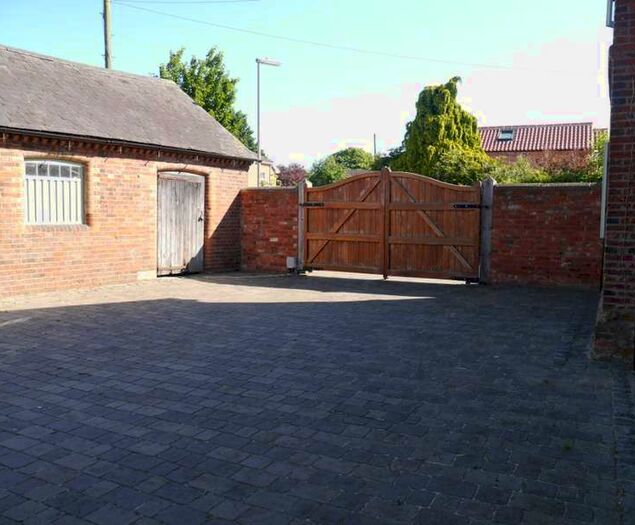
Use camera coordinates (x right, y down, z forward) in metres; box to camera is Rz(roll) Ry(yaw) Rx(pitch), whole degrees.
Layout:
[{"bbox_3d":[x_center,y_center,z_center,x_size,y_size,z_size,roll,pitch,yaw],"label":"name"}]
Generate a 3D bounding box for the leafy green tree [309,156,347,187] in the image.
[{"bbox_3d":[0.547,-3.593,31.808,2.500,4.676,2.500,0,5,1],"label":"leafy green tree"}]

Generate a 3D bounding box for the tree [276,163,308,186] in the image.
[{"bbox_3d":[-1.817,-4.870,42.740,2.900,5.310,2.900,0,5,-2],"label":"tree"}]

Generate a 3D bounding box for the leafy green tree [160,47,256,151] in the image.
[{"bbox_3d":[-5.078,-5.439,26.632,5.000,9.191,5.000,-1,5,-11],"label":"leafy green tree"}]

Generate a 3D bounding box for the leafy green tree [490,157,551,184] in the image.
[{"bbox_3d":[7.220,-2.016,20.399,2.500,3.569,2.300,2,5,19],"label":"leafy green tree"}]

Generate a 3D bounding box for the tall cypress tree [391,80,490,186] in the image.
[{"bbox_3d":[4.615,-3.683,21.761,4.200,6.629,4.000,1,5,12],"label":"tall cypress tree"}]

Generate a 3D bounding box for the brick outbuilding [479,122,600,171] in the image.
[{"bbox_3d":[11.103,-4.143,30.167,6.000,6.161,4.400,2,5,21],"label":"brick outbuilding"}]

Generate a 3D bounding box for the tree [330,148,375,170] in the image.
[{"bbox_3d":[2.996,-6.087,47.651,4.000,6.936,4.000,1,5,4],"label":"tree"}]

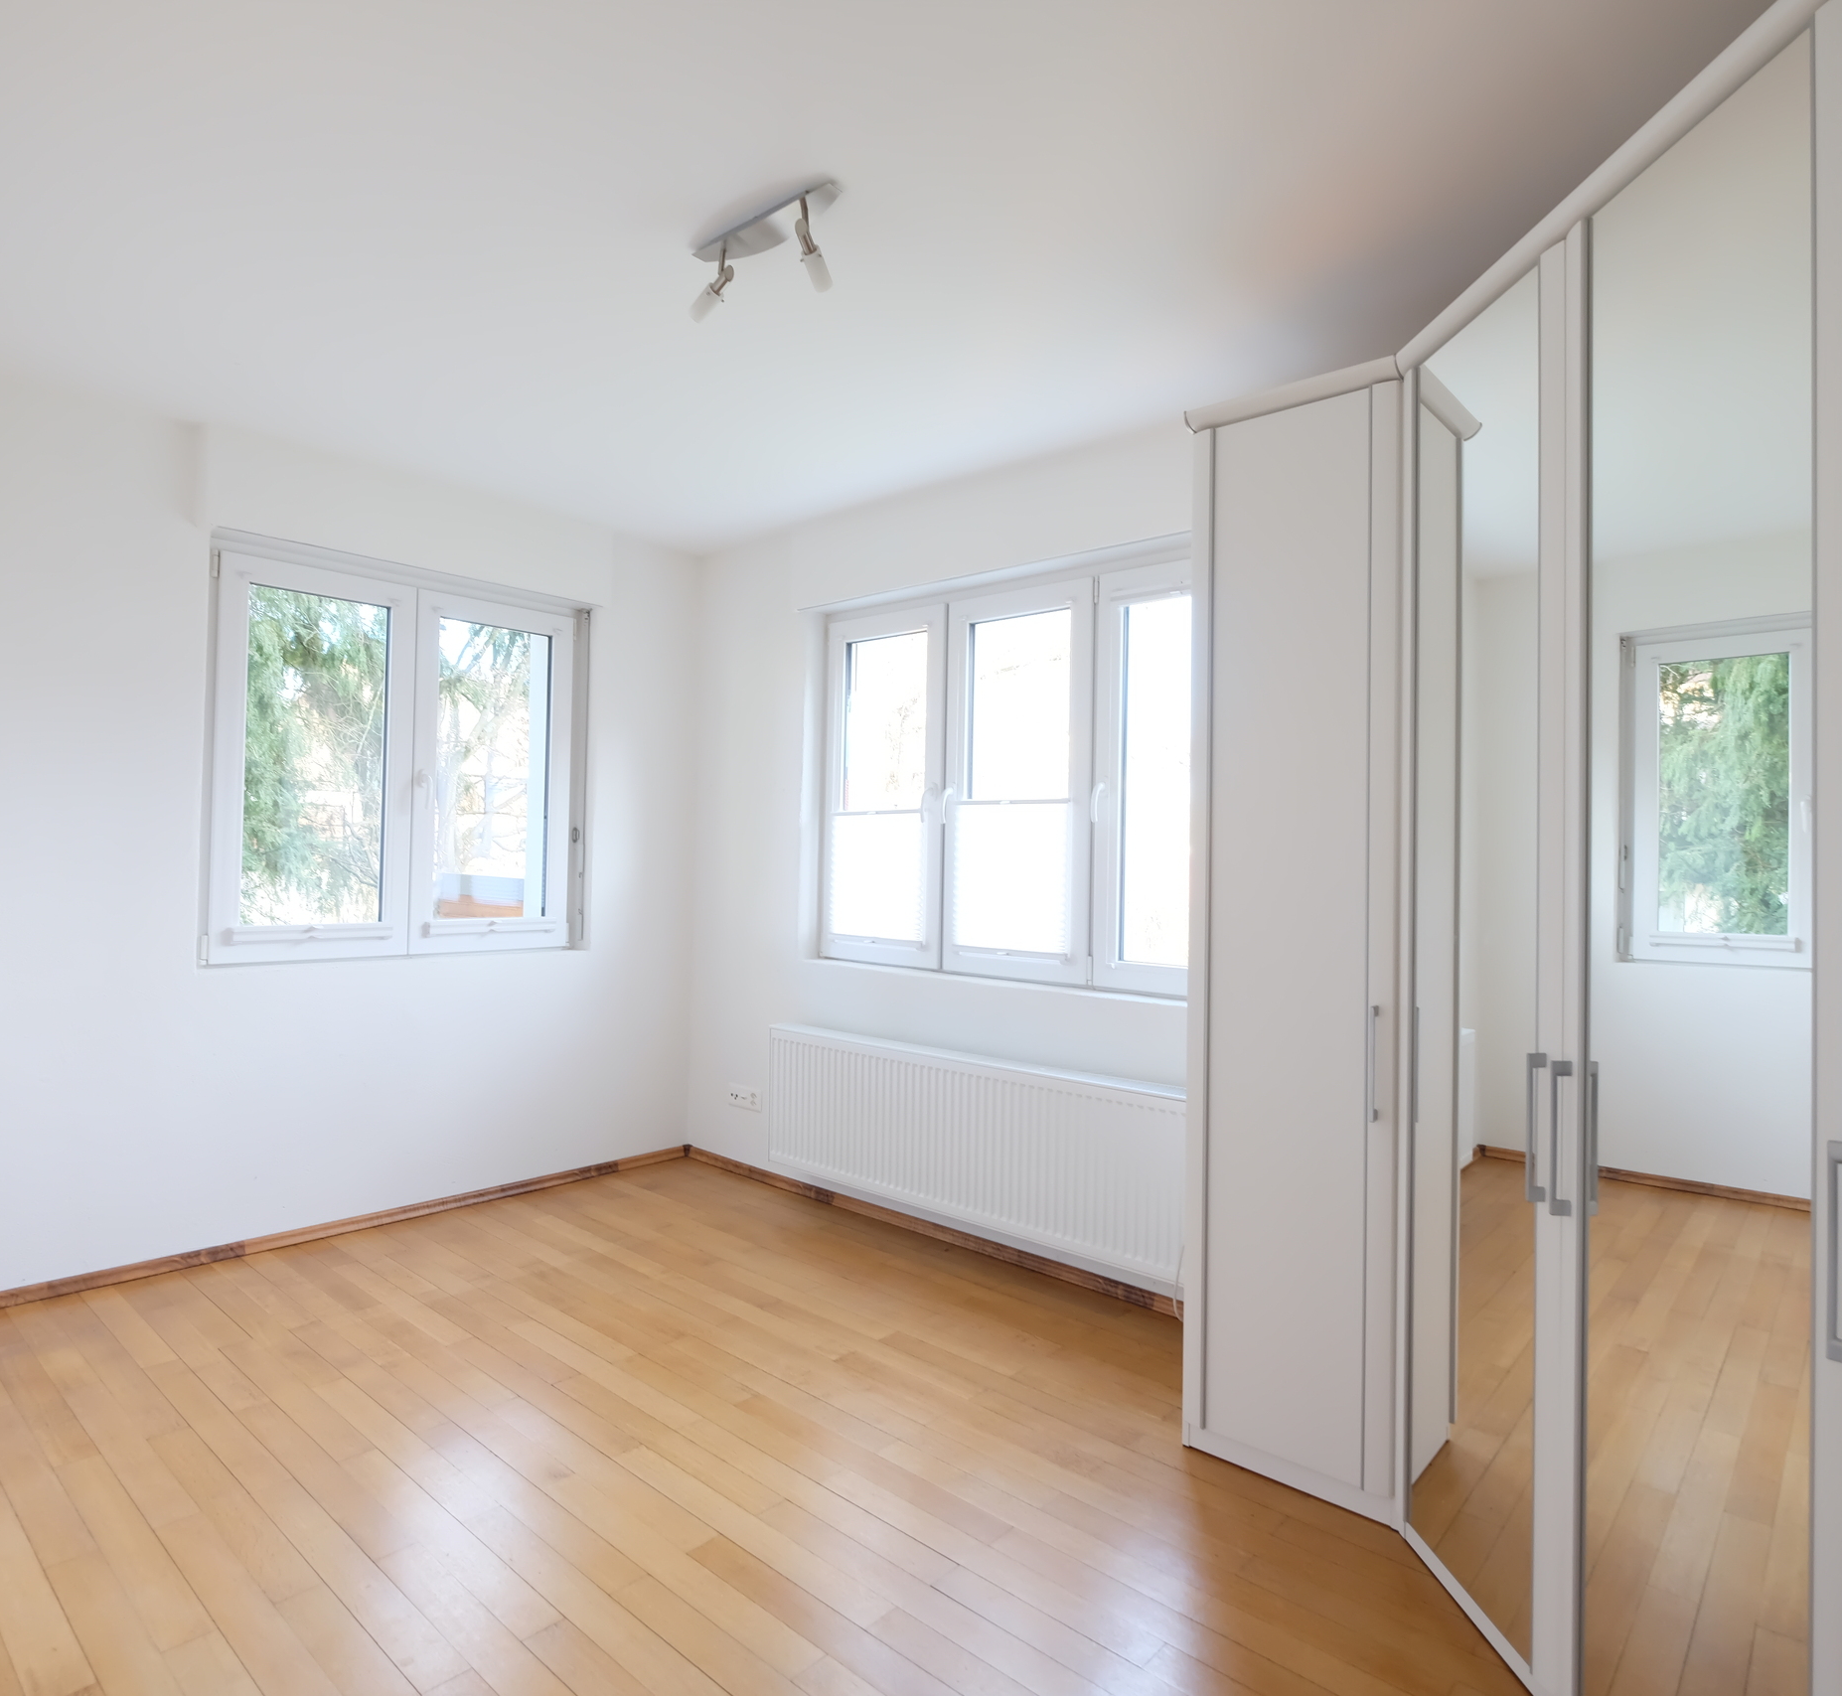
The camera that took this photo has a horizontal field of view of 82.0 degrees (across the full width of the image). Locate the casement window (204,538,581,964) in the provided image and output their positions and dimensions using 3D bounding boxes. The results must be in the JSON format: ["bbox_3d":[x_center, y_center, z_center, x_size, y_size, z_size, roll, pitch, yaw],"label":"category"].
[{"bbox_3d":[-1.818,-0.287,3.774,0.100,1.338,1.250,0,-1,44],"label":"casement window"}]

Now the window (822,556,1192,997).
[{"bbox_3d":[0.300,-0.215,3.620,1.780,1.350,0.100,0,-1,41],"label":"window"}]

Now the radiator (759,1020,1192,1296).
[{"bbox_3d":[0.154,0.940,3.440,1.860,0.494,0.110,0,-1,41],"label":"radiator"}]

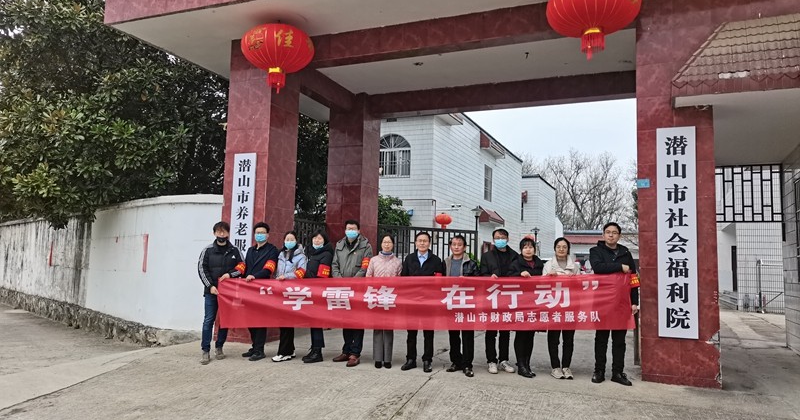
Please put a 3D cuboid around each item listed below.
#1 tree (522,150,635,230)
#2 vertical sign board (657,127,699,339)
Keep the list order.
[{"bbox_3d":[12.127,0.804,39.919,7.600,9.400,7.600,-1,-6,23],"label":"tree"},{"bbox_3d":[3.150,0.241,6.826,0.401,2.388,0.045,-1,-6,23],"label":"vertical sign board"}]

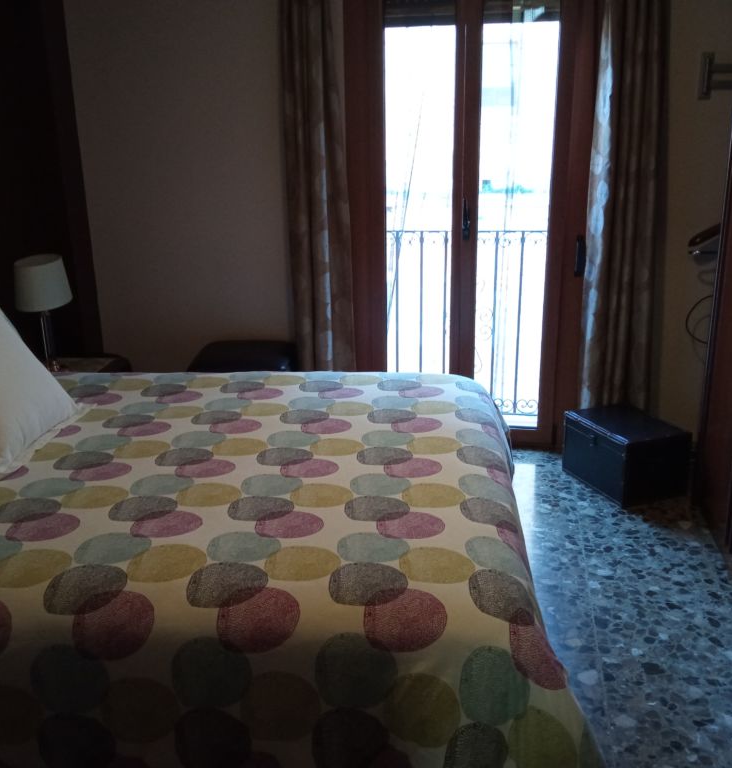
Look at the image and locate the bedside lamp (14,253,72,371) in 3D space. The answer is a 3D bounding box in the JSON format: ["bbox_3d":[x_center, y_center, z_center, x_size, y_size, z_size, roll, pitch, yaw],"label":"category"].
[{"bbox_3d":[-1.354,-0.294,3.382,0.238,0.473,0.238,2,16,11],"label":"bedside lamp"}]

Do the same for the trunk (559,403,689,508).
[{"bbox_3d":[1.075,0.288,3.318,0.310,0.272,0.410,-7,17,-20],"label":"trunk"}]

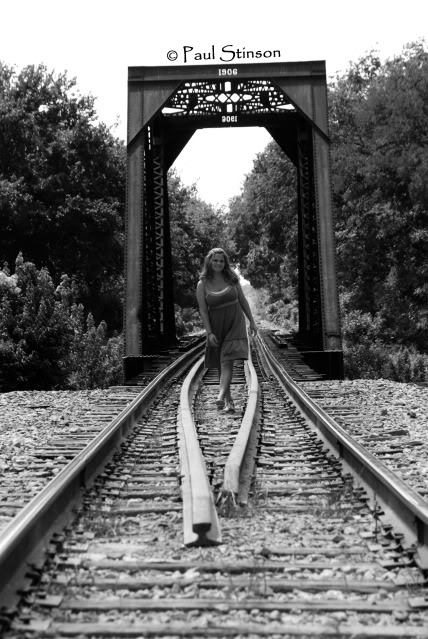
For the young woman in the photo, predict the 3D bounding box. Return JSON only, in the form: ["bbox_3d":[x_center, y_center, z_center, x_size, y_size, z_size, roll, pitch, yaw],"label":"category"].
[{"bbox_3d":[0.122,0.097,22.000,0.560,1.620,0.420,-1,0,7],"label":"young woman"}]

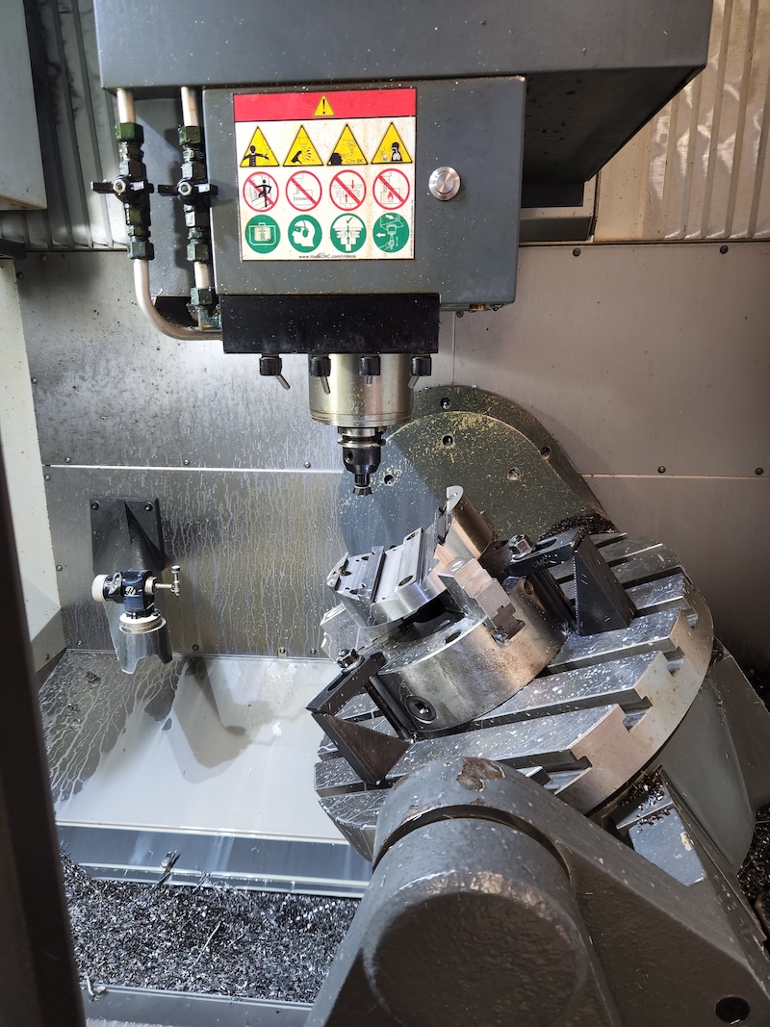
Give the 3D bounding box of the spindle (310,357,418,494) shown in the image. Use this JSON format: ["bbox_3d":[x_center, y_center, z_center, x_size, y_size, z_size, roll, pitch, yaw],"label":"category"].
[{"bbox_3d":[-0.030,-0.115,0.886,0.135,0.183,0.135,1,14,5],"label":"spindle"}]

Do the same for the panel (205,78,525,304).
[{"bbox_3d":[-0.022,-0.338,0.741,0.329,0.215,0.040,1,14,5],"label":"panel"}]

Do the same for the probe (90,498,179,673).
[{"bbox_3d":[-0.426,0.108,1.161,0.138,0.195,0.310,-6,15,-23],"label":"probe"}]

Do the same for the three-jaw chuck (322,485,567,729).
[{"bbox_3d":[0.071,0.100,0.817,0.265,0.178,0.262,-27,13,39],"label":"three-jaw chuck"}]

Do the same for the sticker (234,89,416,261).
[{"bbox_3d":[-0.062,-0.353,0.720,0.189,0.164,0.003,1,14,5],"label":"sticker"}]

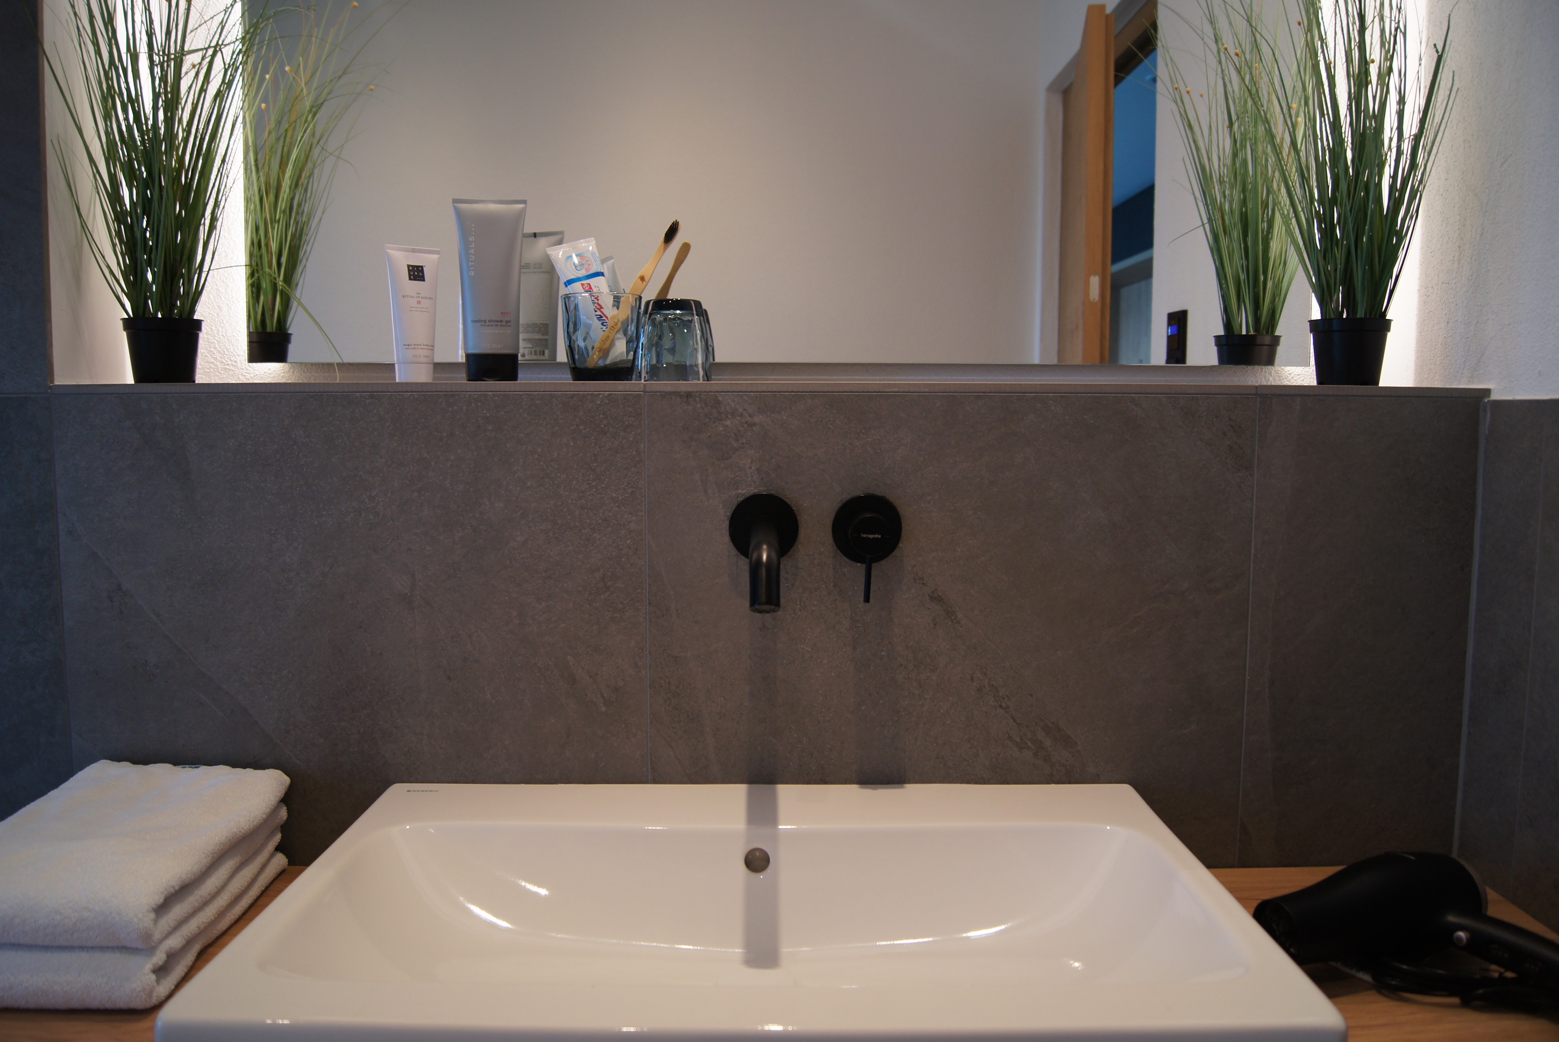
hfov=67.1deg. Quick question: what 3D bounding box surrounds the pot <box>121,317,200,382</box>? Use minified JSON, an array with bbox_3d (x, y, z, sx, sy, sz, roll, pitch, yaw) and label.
[{"bbox_3d":[-0.635,-0.173,1.214,0.076,0.065,0.076,0,6,0],"label":"pot"}]

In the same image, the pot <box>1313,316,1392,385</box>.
[{"bbox_3d":[0.580,-0.169,1.195,0.076,0.065,0.076,0,6,0],"label":"pot"}]

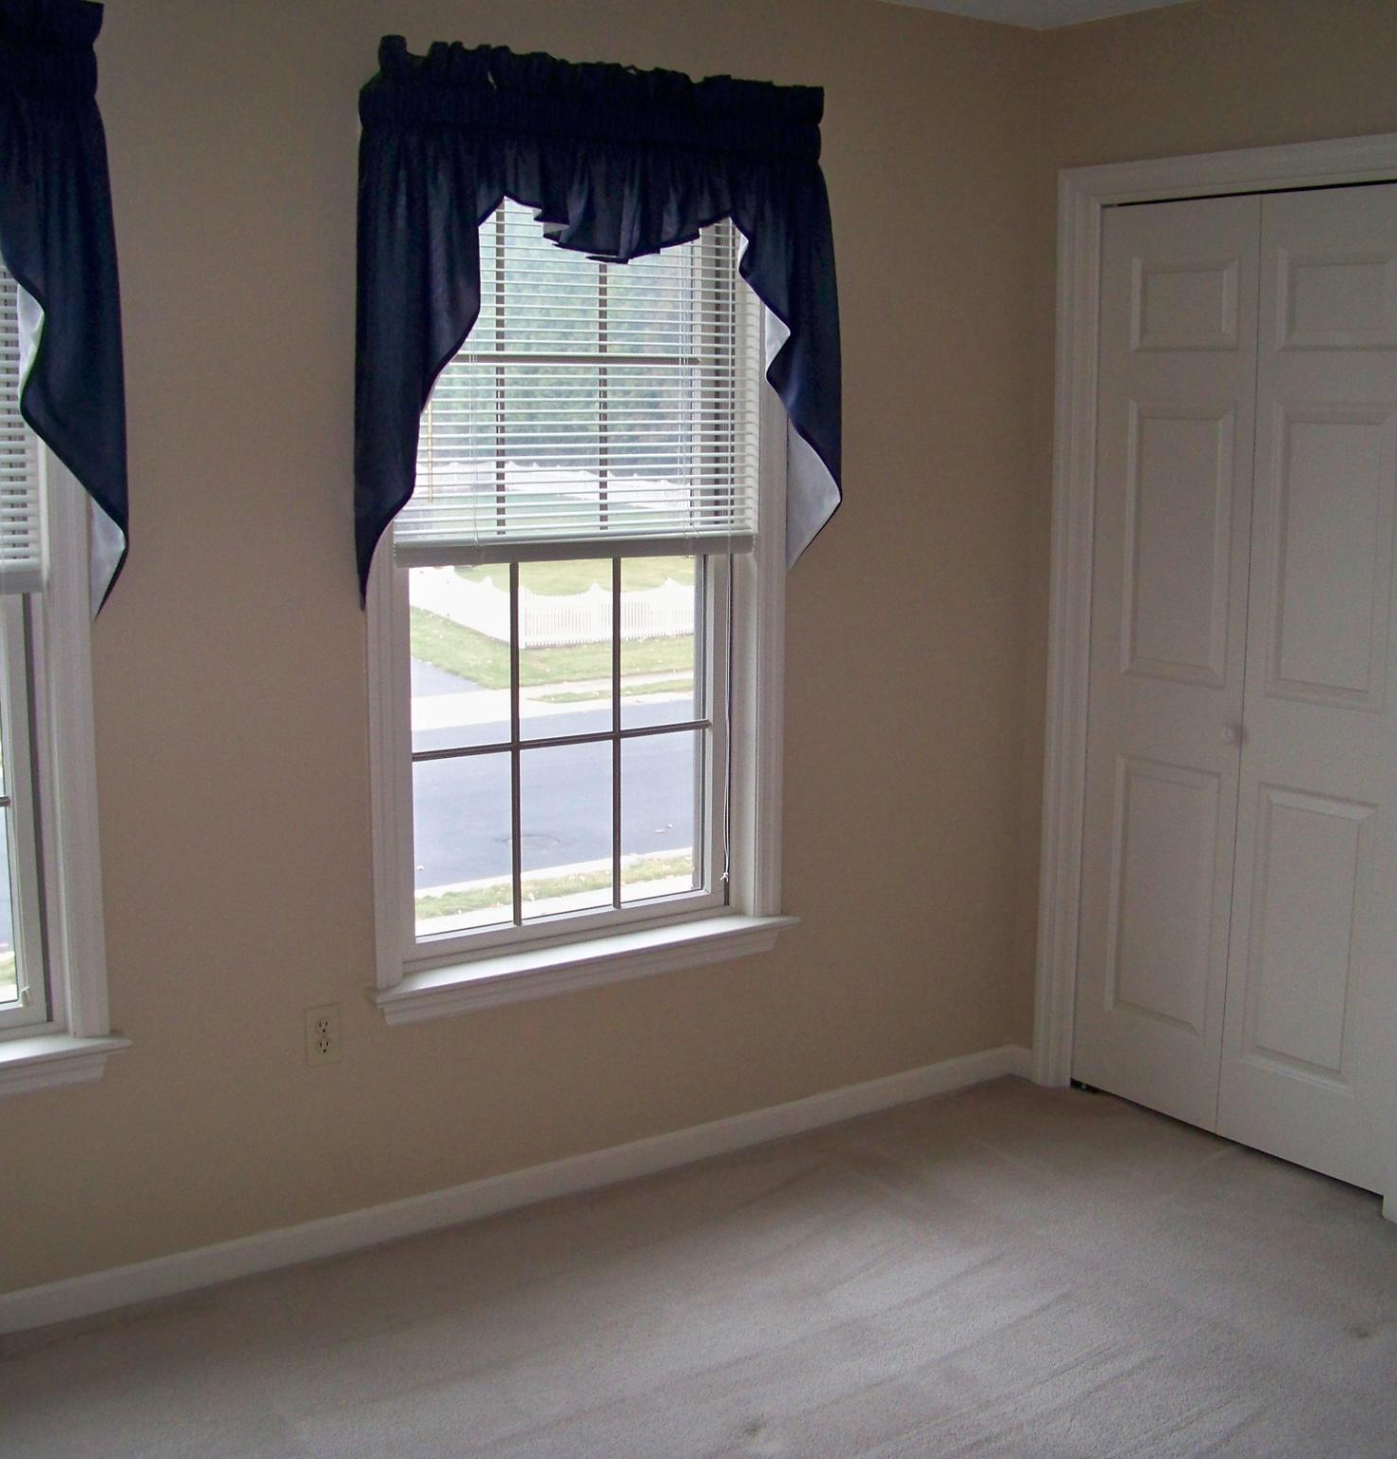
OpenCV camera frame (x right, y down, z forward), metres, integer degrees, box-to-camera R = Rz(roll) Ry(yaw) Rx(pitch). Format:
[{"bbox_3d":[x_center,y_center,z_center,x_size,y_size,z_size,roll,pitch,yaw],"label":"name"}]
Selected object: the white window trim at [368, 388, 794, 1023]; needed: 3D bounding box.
[{"bbox_3d":[-0.211,-0.321,3.667,0.980,1.690,0.075,-6,11,-34],"label":"white window trim"}]

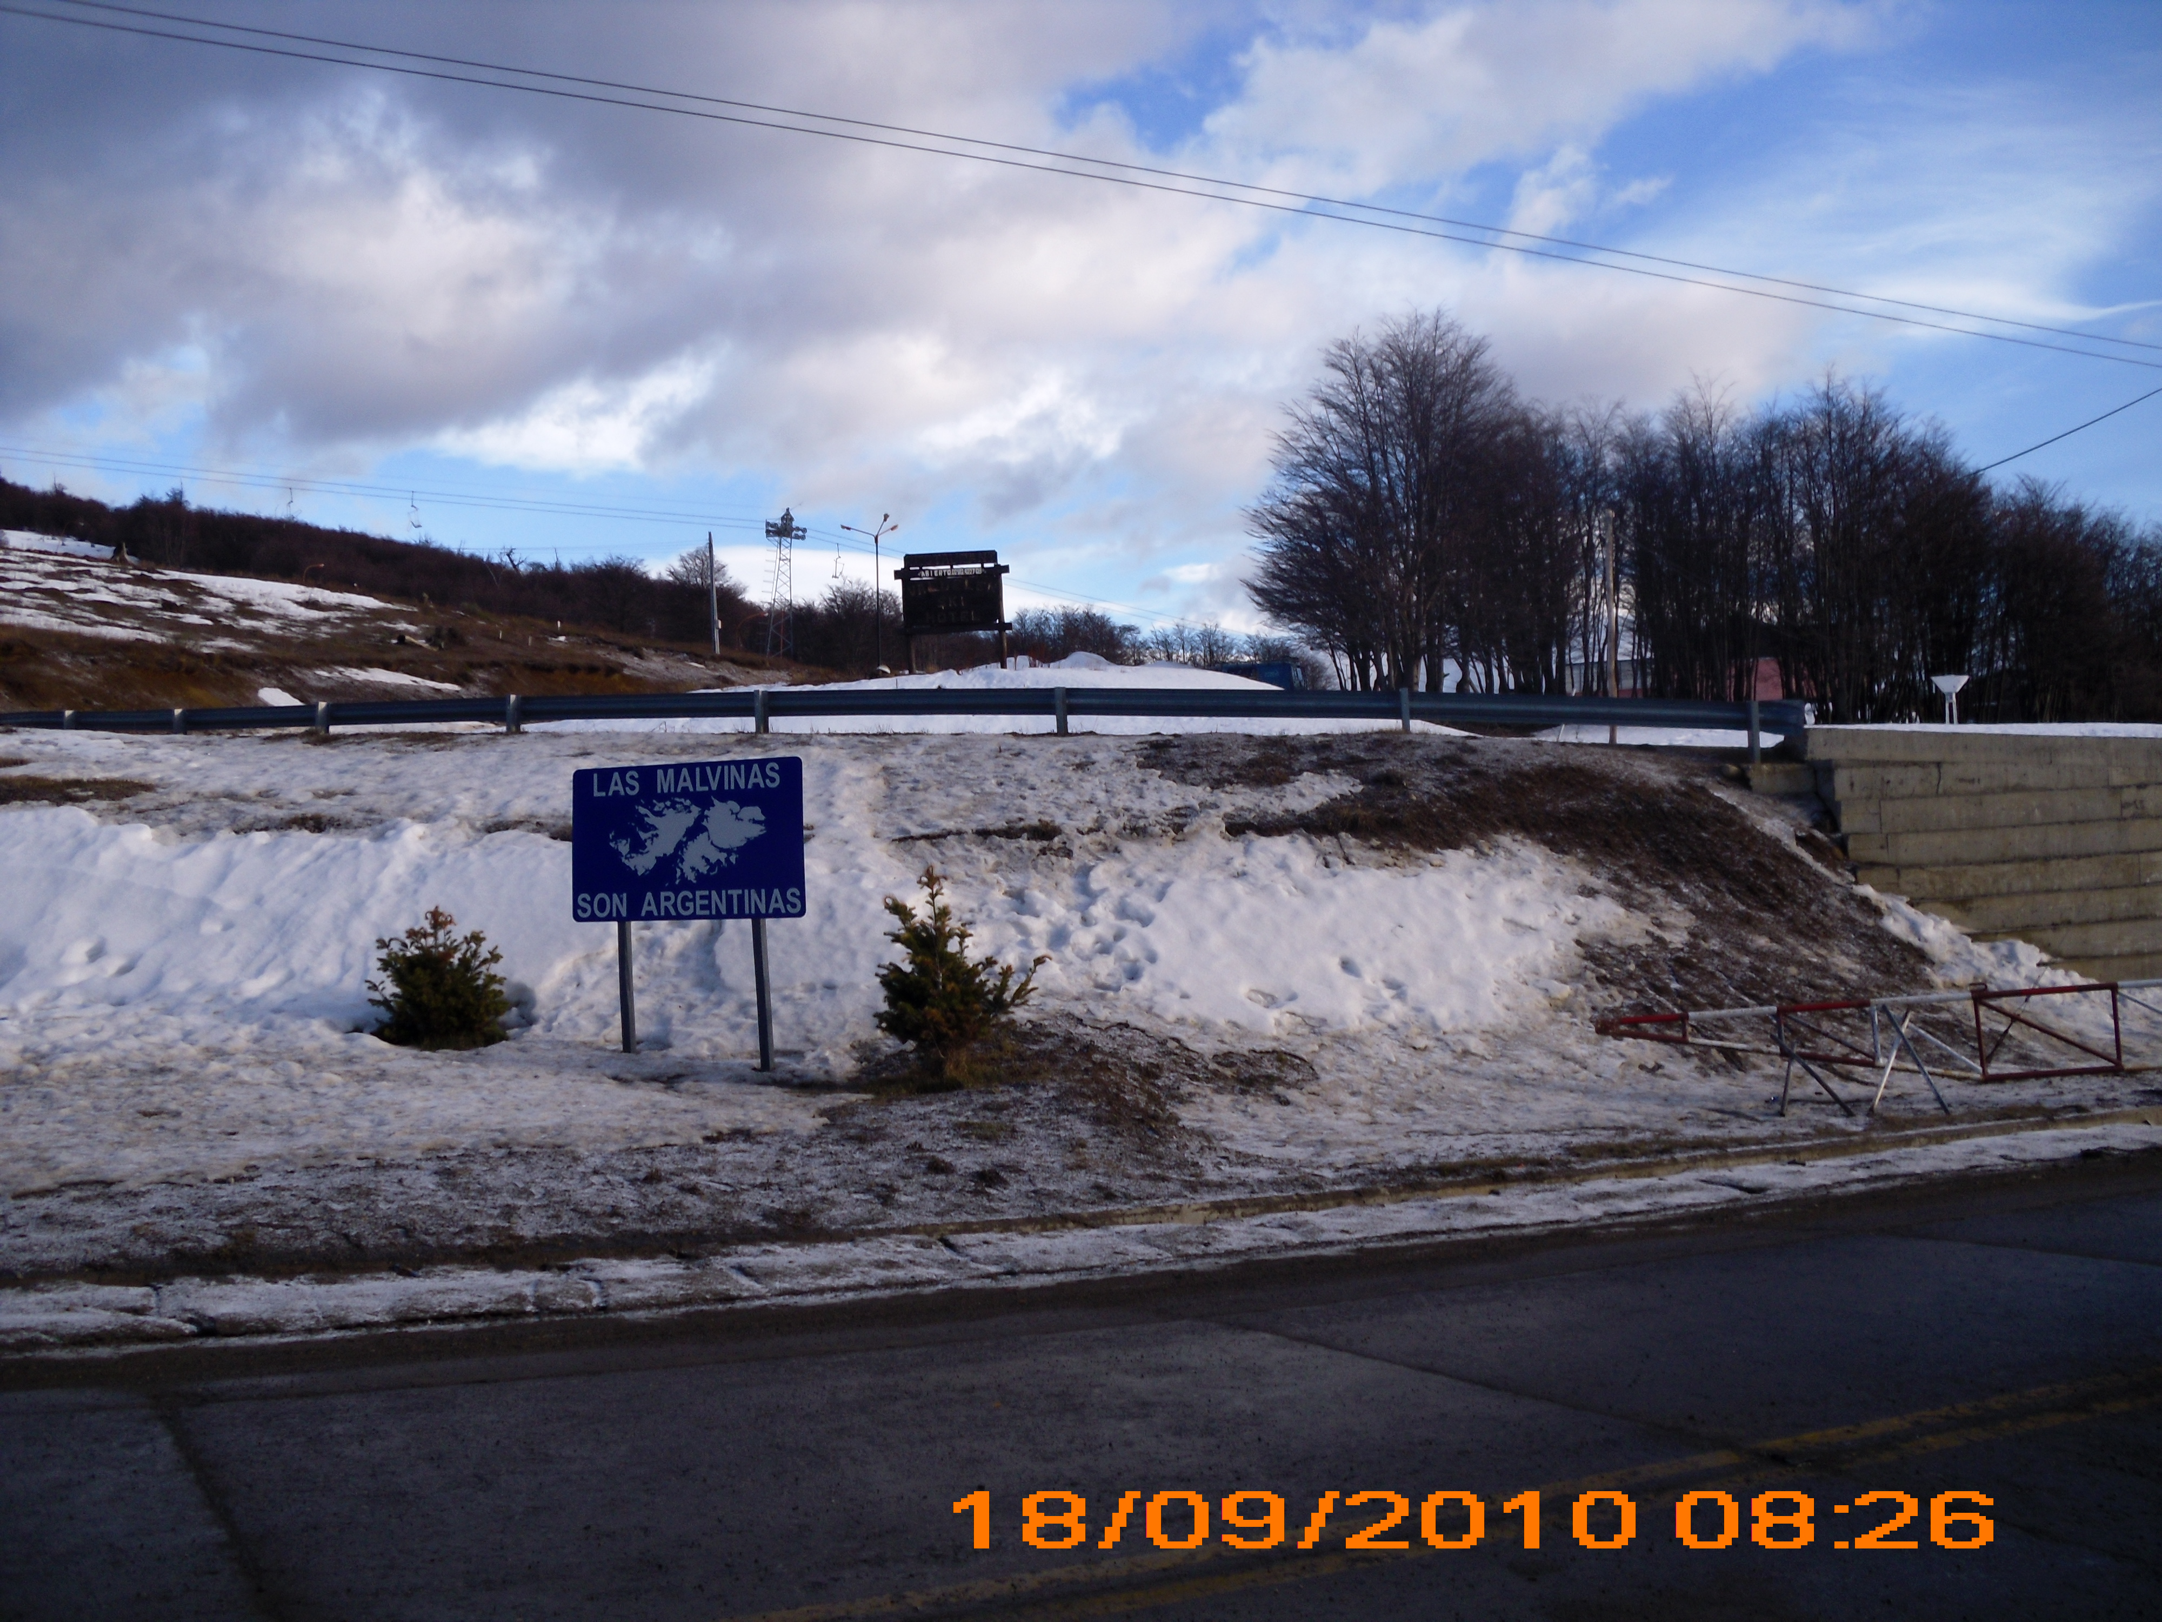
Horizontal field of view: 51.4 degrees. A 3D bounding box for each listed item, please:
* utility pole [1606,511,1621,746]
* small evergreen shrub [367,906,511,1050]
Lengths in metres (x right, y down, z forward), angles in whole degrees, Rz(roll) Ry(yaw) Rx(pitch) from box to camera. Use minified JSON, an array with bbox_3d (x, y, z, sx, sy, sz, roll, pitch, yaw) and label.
[{"bbox_3d":[12.778,-4.320,54.000,0.190,5.800,0.190,-2,-1,0],"label":"utility pole"},{"bbox_3d":[-4.818,1.270,16.900,1.080,1.130,1.050,-2,-1,0],"label":"small evergreen shrub"}]

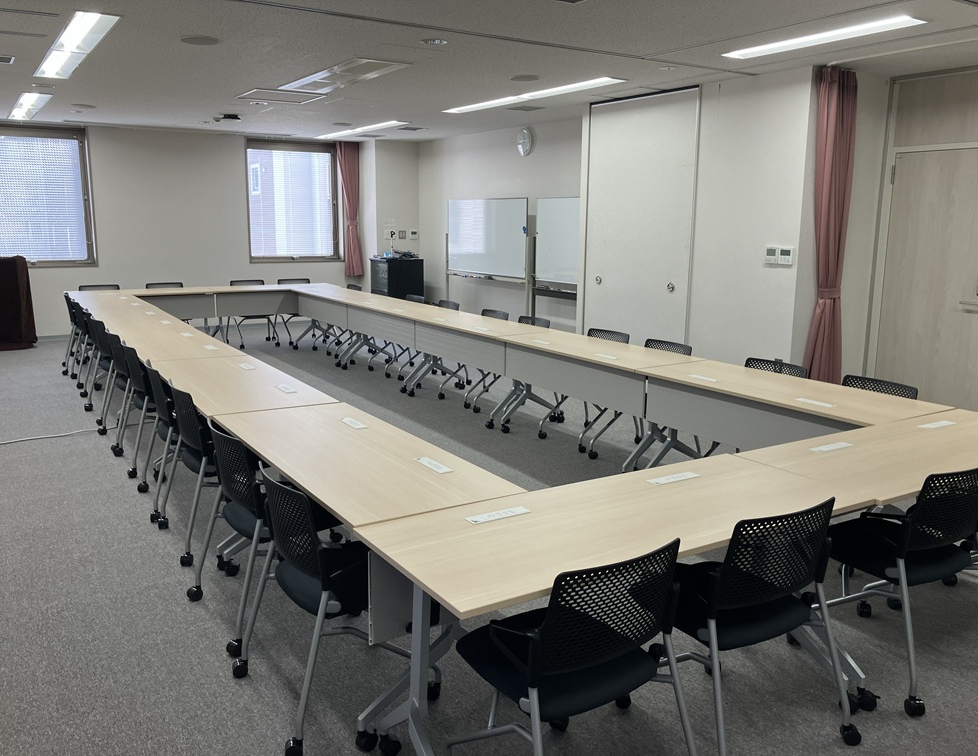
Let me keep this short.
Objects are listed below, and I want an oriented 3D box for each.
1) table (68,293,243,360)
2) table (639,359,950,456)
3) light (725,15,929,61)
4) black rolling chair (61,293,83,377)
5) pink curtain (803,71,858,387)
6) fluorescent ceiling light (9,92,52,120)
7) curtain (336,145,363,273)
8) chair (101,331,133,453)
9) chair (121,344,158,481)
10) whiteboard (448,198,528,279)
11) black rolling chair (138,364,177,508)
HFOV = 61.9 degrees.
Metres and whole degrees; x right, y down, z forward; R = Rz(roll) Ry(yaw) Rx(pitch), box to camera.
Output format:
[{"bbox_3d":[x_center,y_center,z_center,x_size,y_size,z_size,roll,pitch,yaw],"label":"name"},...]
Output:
[{"bbox_3d":[-2.995,-0.158,6.942,0.600,0.720,4.730,-6,13,-32],"label":"table"},{"bbox_3d":[1.500,0.399,4.342,0.615,0.720,1.510,-6,13,-32],"label":"table"},{"bbox_3d":[2.038,-2.129,5.101,0.250,0.060,1.310,-7,13,-33],"label":"light"},{"bbox_3d":[-4.193,-0.493,8.499,0.580,0.800,0.570,-6,13,-30],"label":"black rolling chair"},{"bbox_3d":[2.602,-0.988,6.255,0.370,2.600,0.190,-7,13,-33],"label":"pink curtain"},{"bbox_3d":[-4.845,-2.833,8.552,0.250,0.080,2.500,-6,13,-32],"label":"fluorescent ceiling light"},{"bbox_3d":[-2.041,-2.471,12.027,0.370,1.930,0.140,-6,13,-31],"label":"curtain"},{"bbox_3d":[-2.448,0.053,5.777,0.560,0.780,0.560,-7,13,-32],"label":"chair"},{"bbox_3d":[-2.092,0.164,5.232,0.560,0.780,0.560,-7,13,-32],"label":"chair"},{"bbox_3d":[-0.047,-1.692,9.807,0.070,0.905,1.810,-6,13,-32],"label":"whiteboard"},{"bbox_3d":[-1.631,0.299,4.506,0.570,0.775,0.570,-6,13,-32],"label":"black rolling chair"}]

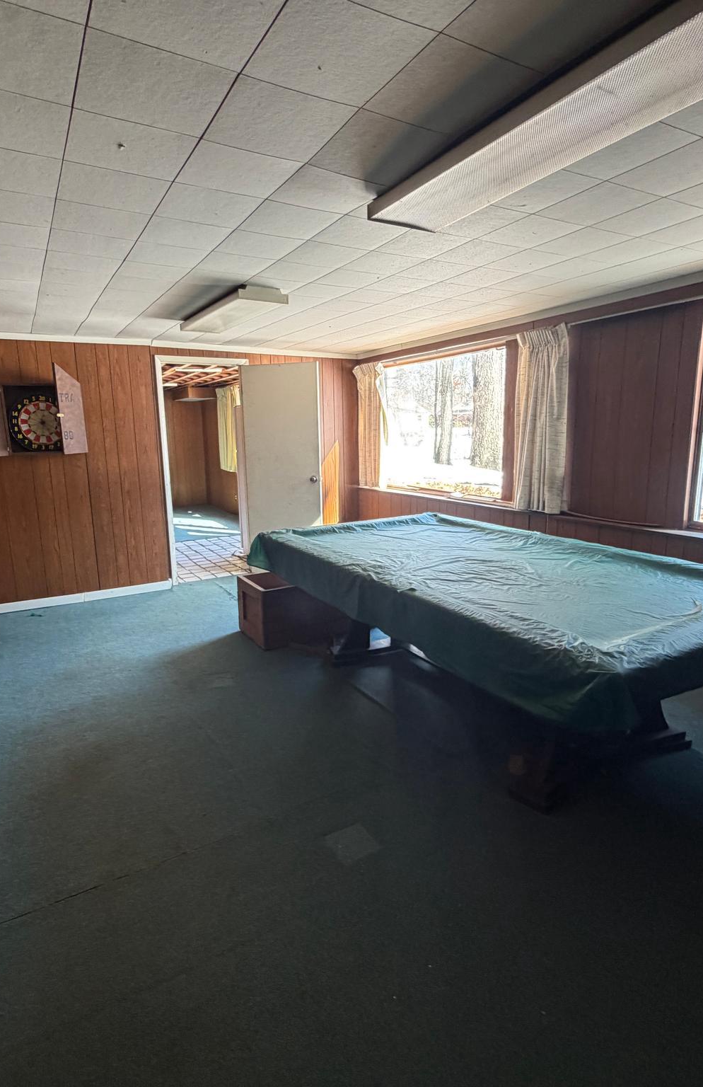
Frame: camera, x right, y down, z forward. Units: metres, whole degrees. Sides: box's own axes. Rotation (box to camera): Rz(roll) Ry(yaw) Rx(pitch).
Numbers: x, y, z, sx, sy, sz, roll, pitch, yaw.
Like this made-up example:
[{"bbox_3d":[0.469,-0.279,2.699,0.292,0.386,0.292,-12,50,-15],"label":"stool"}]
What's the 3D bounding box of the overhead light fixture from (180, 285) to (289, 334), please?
[{"bbox_3d":[-0.764,-1.445,3.675,0.285,0.074,1.131,-7,12,-29],"label":"overhead light fixture"}]

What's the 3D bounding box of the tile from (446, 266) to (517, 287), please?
[{"bbox_3d":[0.681,-1.361,2.997,0.304,0.017,0.304,-7,12,-29],"label":"tile"}]

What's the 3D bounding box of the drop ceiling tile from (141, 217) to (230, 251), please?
[{"bbox_3d":[-0.641,-1.201,2.257,0.303,0.020,0.303,-7,12,-29],"label":"drop ceiling tile"}]

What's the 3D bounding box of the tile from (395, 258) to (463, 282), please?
[{"bbox_3d":[0.415,-1.332,2.851,0.303,0.020,0.303,-7,12,-29],"label":"tile"}]

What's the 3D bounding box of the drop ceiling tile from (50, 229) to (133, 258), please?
[{"bbox_3d":[-1.085,-1.248,2.433,0.310,0.015,0.315,-7,12,-29],"label":"drop ceiling tile"}]

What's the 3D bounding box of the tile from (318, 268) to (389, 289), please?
[{"bbox_3d":[0.000,-1.338,2.961,0.304,0.017,0.304,-7,12,-29],"label":"tile"}]

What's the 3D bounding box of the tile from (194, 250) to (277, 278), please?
[{"bbox_3d":[-0.529,-1.277,2.666,0.303,0.020,0.303,-7,12,-29],"label":"tile"}]

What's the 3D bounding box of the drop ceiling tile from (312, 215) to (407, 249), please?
[{"bbox_3d":[0.040,-1.219,2.291,0.304,0.017,0.304,-7,12,-29],"label":"drop ceiling tile"}]

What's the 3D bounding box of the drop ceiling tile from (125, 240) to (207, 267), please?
[{"bbox_3d":[-0.792,-1.240,2.516,0.304,0.017,0.304,-7,12,-29],"label":"drop ceiling tile"}]

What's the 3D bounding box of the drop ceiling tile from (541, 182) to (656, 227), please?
[{"bbox_3d":[0.870,-1.203,2.070,0.303,0.020,0.303,-7,12,-29],"label":"drop ceiling tile"}]

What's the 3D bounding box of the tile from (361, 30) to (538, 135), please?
[{"bbox_3d":[0.229,-1.062,1.365,0.303,0.020,0.303,-7,12,-29],"label":"tile"}]

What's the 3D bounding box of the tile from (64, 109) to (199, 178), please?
[{"bbox_3d":[-0.617,-1.104,1.626,0.310,0.015,0.315,-7,12,-29],"label":"tile"}]

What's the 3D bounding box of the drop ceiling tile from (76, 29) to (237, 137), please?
[{"bbox_3d":[-0.451,-1.039,1.328,0.303,0.020,0.303,-7,12,-29],"label":"drop ceiling tile"}]

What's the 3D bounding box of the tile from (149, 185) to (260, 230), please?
[{"bbox_3d":[-0.504,-1.185,2.045,0.310,0.015,0.315,-7,12,-29],"label":"tile"}]

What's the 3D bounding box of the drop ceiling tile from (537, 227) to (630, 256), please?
[{"bbox_3d":[0.985,-1.274,2.475,0.304,0.017,0.304,-7,12,-29],"label":"drop ceiling tile"}]

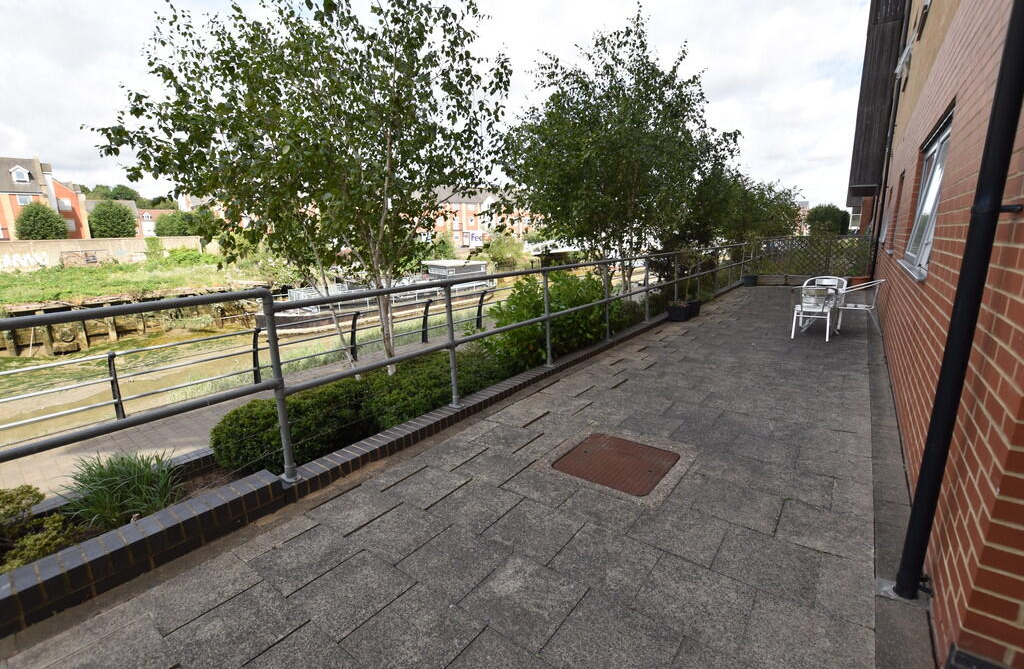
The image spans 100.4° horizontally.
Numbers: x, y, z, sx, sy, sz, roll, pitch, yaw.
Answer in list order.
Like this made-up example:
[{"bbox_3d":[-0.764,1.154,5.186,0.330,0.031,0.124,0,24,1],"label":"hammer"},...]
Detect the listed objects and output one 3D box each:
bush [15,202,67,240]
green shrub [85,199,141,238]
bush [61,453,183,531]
[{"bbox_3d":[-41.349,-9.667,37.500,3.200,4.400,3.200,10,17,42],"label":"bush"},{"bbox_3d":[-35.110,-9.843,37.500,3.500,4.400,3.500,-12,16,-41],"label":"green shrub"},{"bbox_3d":[-2.127,0.821,2.320,0.480,0.350,0.500,8,16,38],"label":"bush"}]

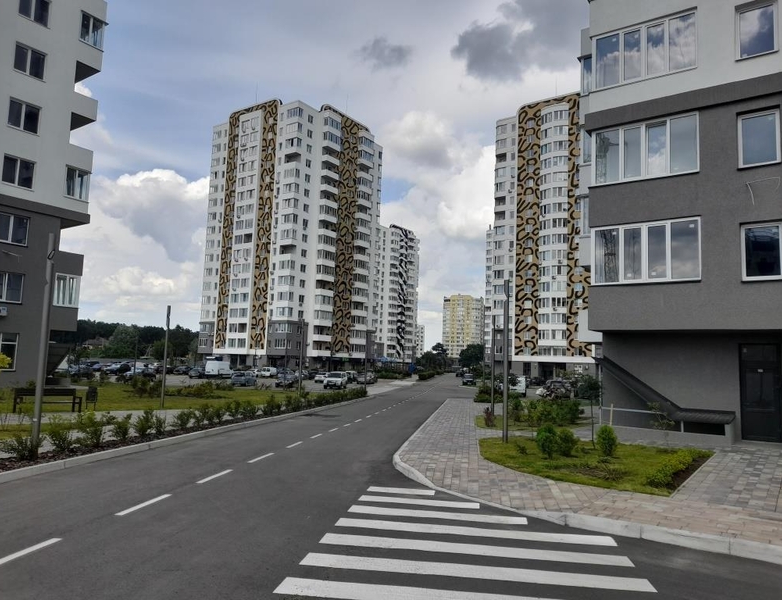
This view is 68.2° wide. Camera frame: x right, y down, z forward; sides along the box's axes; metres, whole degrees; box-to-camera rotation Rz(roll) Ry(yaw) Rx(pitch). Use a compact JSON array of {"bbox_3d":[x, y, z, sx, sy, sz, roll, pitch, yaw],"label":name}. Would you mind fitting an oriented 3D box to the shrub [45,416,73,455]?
[{"bbox_3d":[-5.910,2.377,10.367,0.460,0.670,0.450,1,-5,7],"label":"shrub"}]

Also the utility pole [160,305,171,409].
[{"bbox_3d":[-8.365,2.062,21.499,0.150,3.900,0.150,1,-5,7],"label":"utility pole"}]

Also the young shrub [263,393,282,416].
[{"bbox_3d":[-4.573,4.057,22.406,0.697,0.794,0.697,2,-6,0],"label":"young shrub"}]

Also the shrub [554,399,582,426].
[{"bbox_3d":[6.720,4.283,22.000,1.013,1.013,1.013,1,-6,8],"label":"shrub"}]

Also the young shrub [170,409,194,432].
[{"bbox_3d":[-5.124,2.931,14.184,0.520,0.560,0.480,1,-5,7],"label":"young shrub"}]

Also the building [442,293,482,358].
[{"bbox_3d":[52.864,23.039,414.292,27.000,49.000,22.000,1,-5,10],"label":"building"}]

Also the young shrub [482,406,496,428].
[{"bbox_3d":[3.527,4.250,20.900,0.481,0.756,0.481,1,-6,8],"label":"young shrub"}]

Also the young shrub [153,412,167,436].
[{"bbox_3d":[-5.265,2.815,13.246,0.320,0.550,0.330,1,-5,7],"label":"young shrub"}]

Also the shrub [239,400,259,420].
[{"bbox_3d":[-5.419,4.232,22.129,0.728,0.728,0.728,1,-6,8],"label":"shrub"}]

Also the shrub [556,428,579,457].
[{"bbox_3d":[3.870,3.135,12.736,0.528,0.616,0.528,2,-6,0],"label":"shrub"}]

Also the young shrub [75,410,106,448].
[{"bbox_3d":[-6.188,2.668,12.003,0.590,0.756,0.590,2,-6,0],"label":"young shrub"}]

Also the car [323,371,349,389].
[{"bbox_3d":[-5.648,8.308,60.090,1.850,1.780,4.700,2,-6,4],"label":"car"}]

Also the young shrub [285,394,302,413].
[{"bbox_3d":[-4.497,4.774,26.653,0.701,0.789,0.701,1,-6,8],"label":"young shrub"}]

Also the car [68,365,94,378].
[{"bbox_3d":[-32.217,7.369,60.070,1.770,1.470,4.250,1,-6,6],"label":"car"}]

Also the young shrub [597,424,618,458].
[{"bbox_3d":[4.434,2.871,11.807,0.420,0.660,0.420,1,-5,7],"label":"young shrub"}]

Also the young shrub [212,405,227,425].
[{"bbox_3d":[-5.919,3.952,19.943,0.525,0.656,0.525,1,-6,8],"label":"young shrub"}]

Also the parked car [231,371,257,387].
[{"bbox_3d":[-14.408,7.787,57.070,1.660,1.500,3.750,2,-5,3],"label":"parked car"}]

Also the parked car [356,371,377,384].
[{"bbox_3d":[-2.731,8.671,65.071,1.780,1.520,4.300,1,-5,7],"label":"parked car"}]

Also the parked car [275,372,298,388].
[{"bbox_3d":[-10.142,7.848,56.576,1.740,1.500,4.300,2,-6,3],"label":"parked car"}]

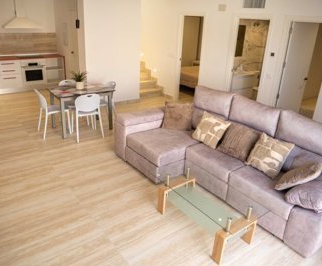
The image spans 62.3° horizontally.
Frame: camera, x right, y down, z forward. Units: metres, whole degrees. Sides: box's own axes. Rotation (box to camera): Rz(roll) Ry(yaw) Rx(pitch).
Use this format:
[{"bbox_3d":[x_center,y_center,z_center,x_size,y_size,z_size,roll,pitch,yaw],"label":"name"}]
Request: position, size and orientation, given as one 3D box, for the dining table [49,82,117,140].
[{"bbox_3d":[-1.400,-0.410,4.700,0.942,0.733,0.713,-14,26,-36],"label":"dining table"}]

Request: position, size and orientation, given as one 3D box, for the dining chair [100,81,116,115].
[{"bbox_3d":[-1.121,-0.521,4.940,0.489,0.788,0.459,-14,26,-36],"label":"dining chair"}]

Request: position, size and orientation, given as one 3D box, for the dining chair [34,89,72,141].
[{"bbox_3d":[-1.828,-0.365,4.465,0.494,0.788,0.479,-14,26,-36],"label":"dining chair"}]

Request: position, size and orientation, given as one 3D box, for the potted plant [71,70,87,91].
[{"bbox_3d":[-1.398,-0.915,4.580,0.264,0.294,0.264,-14,26,-36],"label":"potted plant"}]

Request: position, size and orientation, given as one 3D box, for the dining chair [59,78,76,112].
[{"bbox_3d":[-1.638,-0.524,4.895,0.469,0.788,0.509,-14,26,-36],"label":"dining chair"}]

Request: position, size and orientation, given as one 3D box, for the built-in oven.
[{"bbox_3d":[-3.572,-1.715,7.387,0.614,0.638,0.558,-14,26,-36],"label":"built-in oven"}]

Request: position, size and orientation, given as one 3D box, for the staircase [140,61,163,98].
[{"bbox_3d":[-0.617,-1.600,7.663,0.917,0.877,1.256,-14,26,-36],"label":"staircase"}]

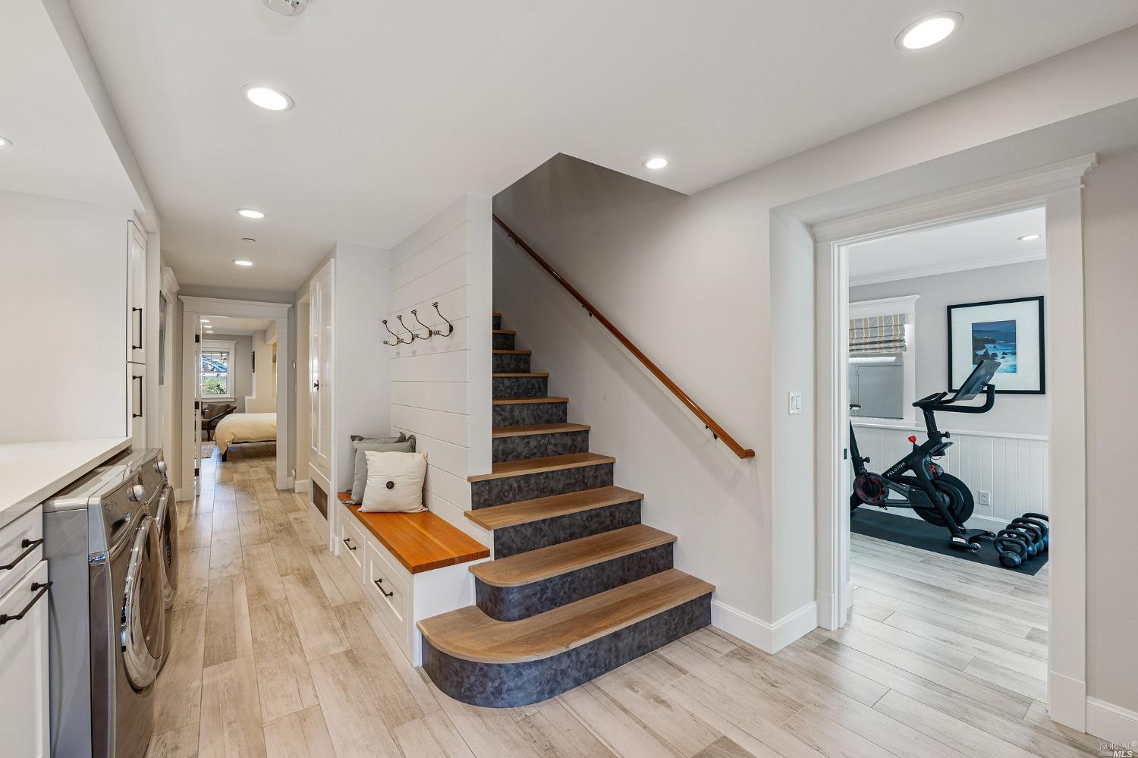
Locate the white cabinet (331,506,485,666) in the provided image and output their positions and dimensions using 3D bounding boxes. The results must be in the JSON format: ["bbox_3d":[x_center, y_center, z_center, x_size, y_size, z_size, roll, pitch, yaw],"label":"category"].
[{"bbox_3d":[-1.077,1.108,3.018,0.411,0.417,1.795,0,0,-36],"label":"white cabinet"}]

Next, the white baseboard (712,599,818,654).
[{"bbox_3d":[1.043,1.246,2.519,0.455,0.140,0.360,0,0,-36],"label":"white baseboard"}]

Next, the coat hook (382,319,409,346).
[{"bbox_3d":[-1.343,-0.348,3.606,0.122,0.195,0.066,0,0,-36],"label":"coat hook"}]

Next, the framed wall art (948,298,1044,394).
[{"bbox_3d":[3.599,-0.268,4.019,0.033,0.786,0.629,0,0,-36],"label":"framed wall art"}]

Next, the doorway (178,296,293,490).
[{"bbox_3d":[-3.800,0.211,5.433,1.078,2.220,0.157,0,0,-36],"label":"doorway"}]

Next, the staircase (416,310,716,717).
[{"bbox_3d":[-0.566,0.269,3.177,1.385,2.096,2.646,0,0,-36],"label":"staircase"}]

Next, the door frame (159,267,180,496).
[{"bbox_3d":[-3.590,0.205,4.238,0.111,2.227,1.048,0,0,-36],"label":"door frame"}]

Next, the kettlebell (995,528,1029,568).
[{"bbox_3d":[3.143,1.198,3.369,0.138,0.241,0.170,0,0,-36],"label":"kettlebell"}]

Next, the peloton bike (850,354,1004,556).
[{"bbox_3d":[2.937,0.587,4.275,0.563,1.467,1.382,0,0,-36],"label":"peloton bike"}]

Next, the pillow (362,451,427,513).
[{"bbox_3d":[-1.161,0.674,3.151,0.430,0.400,0.150,0,-10,-11],"label":"pillow"}]

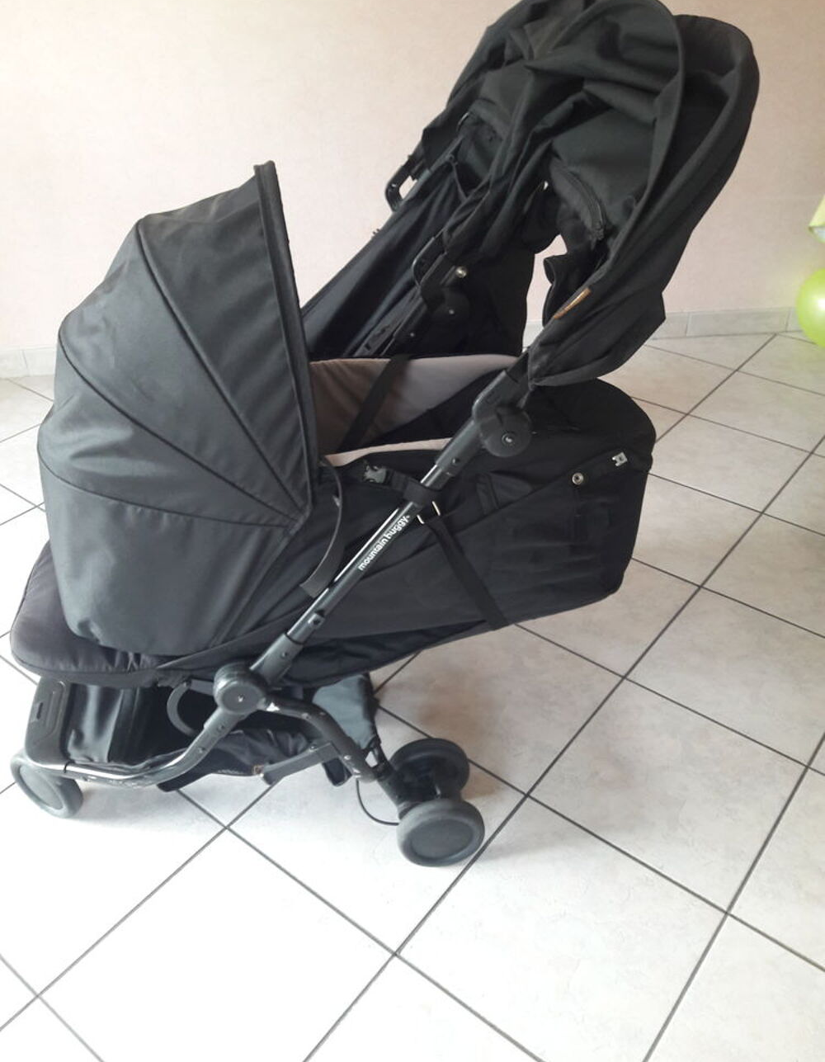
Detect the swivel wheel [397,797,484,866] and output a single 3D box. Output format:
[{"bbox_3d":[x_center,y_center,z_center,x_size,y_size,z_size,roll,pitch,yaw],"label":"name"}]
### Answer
[{"bbox_3d":[0.042,0.441,1.296,0.129,0.129,0.039,-5,36,-5],"label":"swivel wheel"}]

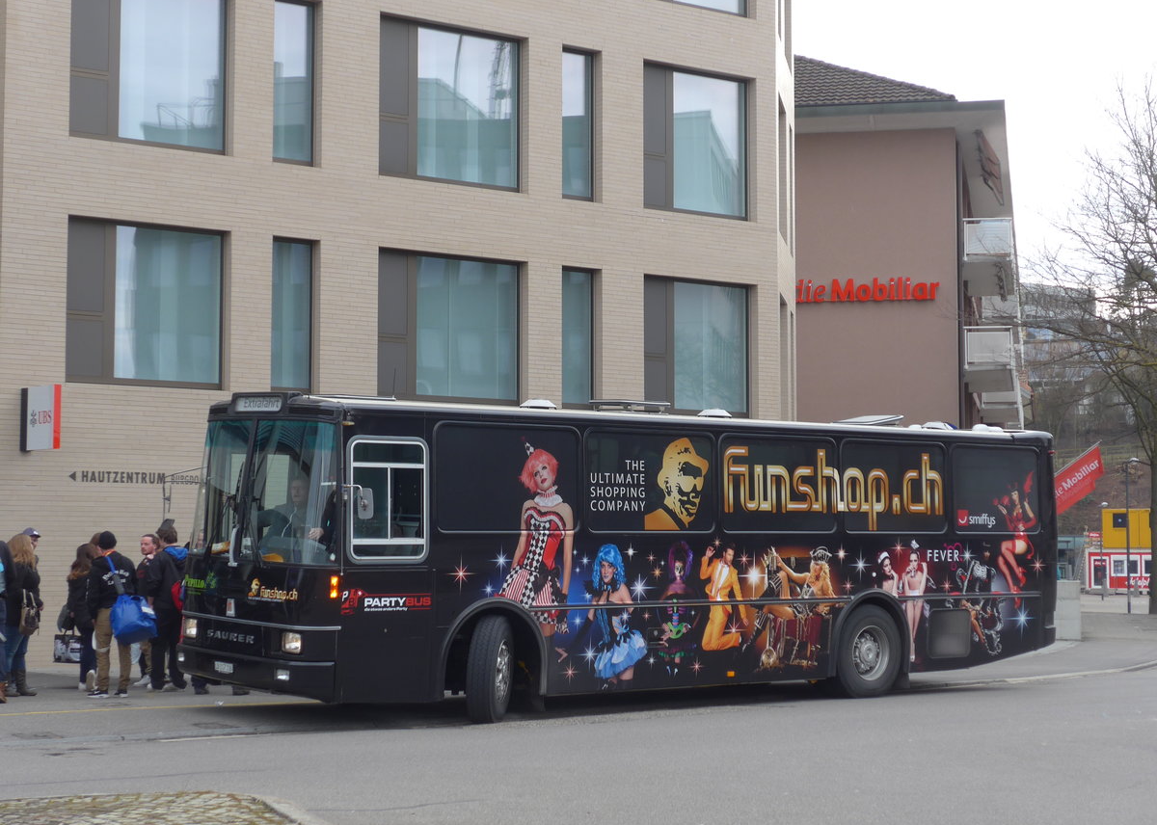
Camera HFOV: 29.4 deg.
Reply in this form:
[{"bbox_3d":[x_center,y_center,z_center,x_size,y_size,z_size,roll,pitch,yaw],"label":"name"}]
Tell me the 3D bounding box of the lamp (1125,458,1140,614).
[{"bbox_3d":[19.361,4.291,77.000,0.500,5.452,0.380,0,-5,6],"label":"lamp"}]

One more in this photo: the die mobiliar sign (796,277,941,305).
[{"bbox_3d":[7.236,-3.069,55.500,3.720,0.620,0.150,-1,-5,11],"label":"die mobiliar sign"}]

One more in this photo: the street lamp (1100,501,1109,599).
[{"bbox_3d":[28.621,7.552,120.000,0.500,5.350,0.380,0,-5,6],"label":"street lamp"}]

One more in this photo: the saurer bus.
[{"bbox_3d":[0.926,1.585,24.422,11.350,3.120,2.400,3,-2,-42],"label":"saurer bus"}]

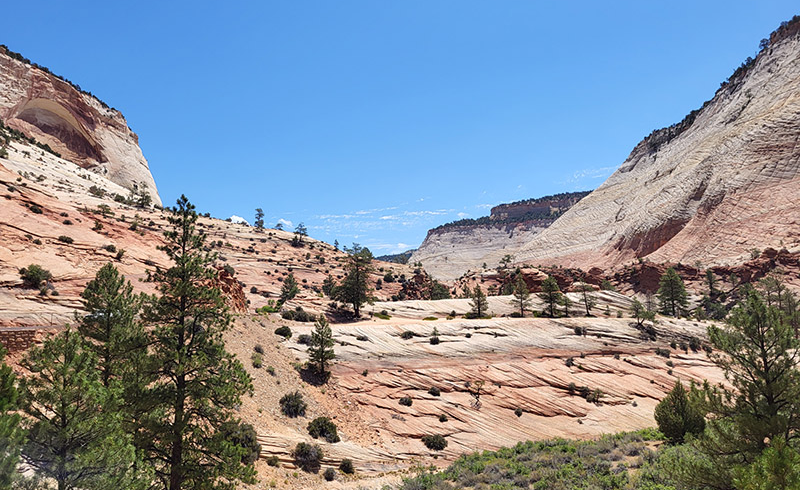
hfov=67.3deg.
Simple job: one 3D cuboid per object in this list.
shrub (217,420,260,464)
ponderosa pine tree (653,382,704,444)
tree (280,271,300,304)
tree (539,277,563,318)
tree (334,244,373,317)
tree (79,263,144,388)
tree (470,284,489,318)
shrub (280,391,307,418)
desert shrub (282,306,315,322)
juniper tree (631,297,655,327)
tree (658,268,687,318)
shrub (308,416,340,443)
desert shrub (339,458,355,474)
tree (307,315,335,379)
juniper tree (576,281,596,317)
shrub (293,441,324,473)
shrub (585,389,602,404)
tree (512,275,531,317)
[{"bbox_3d":[-12.990,16.210,49.000,3.470,3.220,3.120,0,-2,0],"label":"shrub"},{"bbox_3d":[20.000,11.900,43.000,3.510,4.480,3.400,0,-5,0],"label":"ponderosa pine tree"},{"bbox_3d":[-17.310,6.800,95.000,3.160,4.900,3.000,0,-2,0],"label":"tree"},{"bbox_3d":[28.050,9.590,112.000,4.380,7.800,4.250,0,-5,0],"label":"tree"},{"bbox_3d":[-7.750,5.760,98.000,6.390,12.050,6.200,0,-5,0],"label":"tree"},{"bbox_3d":[-18.240,5.460,38.000,4.090,8.590,3.970,0,-5,0],"label":"tree"},{"bbox_3d":[14.630,10.520,112.000,3.650,6.680,3.540,0,-5,0],"label":"tree"},{"bbox_3d":[-10.630,15.980,60.000,2.700,2.410,2.560,0,-2,0],"label":"shrub"},{"bbox_3d":[-13.750,9.380,82.000,4.710,2.120,2.820,0,-2,0],"label":"desert shrub"},{"bbox_3d":[35.150,9.590,87.000,3.690,4.130,3.140,0,-2,0],"label":"juniper tree"},{"bbox_3d":[44.600,7.750,98.000,5.220,8.150,4.960,0,-2,0],"label":"tree"},{"bbox_3d":[-7.290,17.810,58.000,3.030,2.640,2.940,0,-5,0],"label":"shrub"},{"bbox_3d":[-4.430,18.390,50.000,1.290,1.240,1.230,0,-2,0],"label":"desert shrub"},{"bbox_3d":[-8.880,11.580,68.000,2.880,7.160,2.800,0,-5,0],"label":"tree"},{"bbox_3d":[29.330,8.330,94.000,3.130,5.870,2.820,0,-2,0],"label":"juniper tree"},{"bbox_3d":[-7.740,18.080,51.000,2.500,2.450,2.380,0,-2,0],"label":"shrub"},{"bbox_3d":[25.760,20.170,80.000,2.350,1.830,2.280,0,-5,0],"label":"shrub"},{"bbox_3d":[19.210,8.020,95.000,3.160,6.880,3.000,0,-2,0],"label":"tree"}]

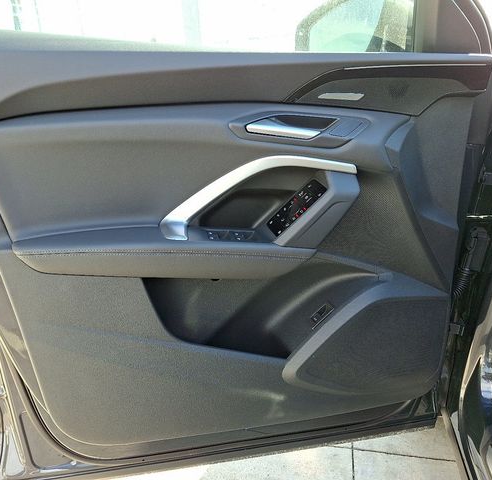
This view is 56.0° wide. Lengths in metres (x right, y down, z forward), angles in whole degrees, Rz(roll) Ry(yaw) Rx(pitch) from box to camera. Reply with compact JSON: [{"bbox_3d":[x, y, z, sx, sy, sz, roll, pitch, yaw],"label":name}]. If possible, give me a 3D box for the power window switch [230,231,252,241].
[{"bbox_3d":[-0.008,-0.006,0.790,0.037,0.011,0.039,0,21,0],"label":"power window switch"}]

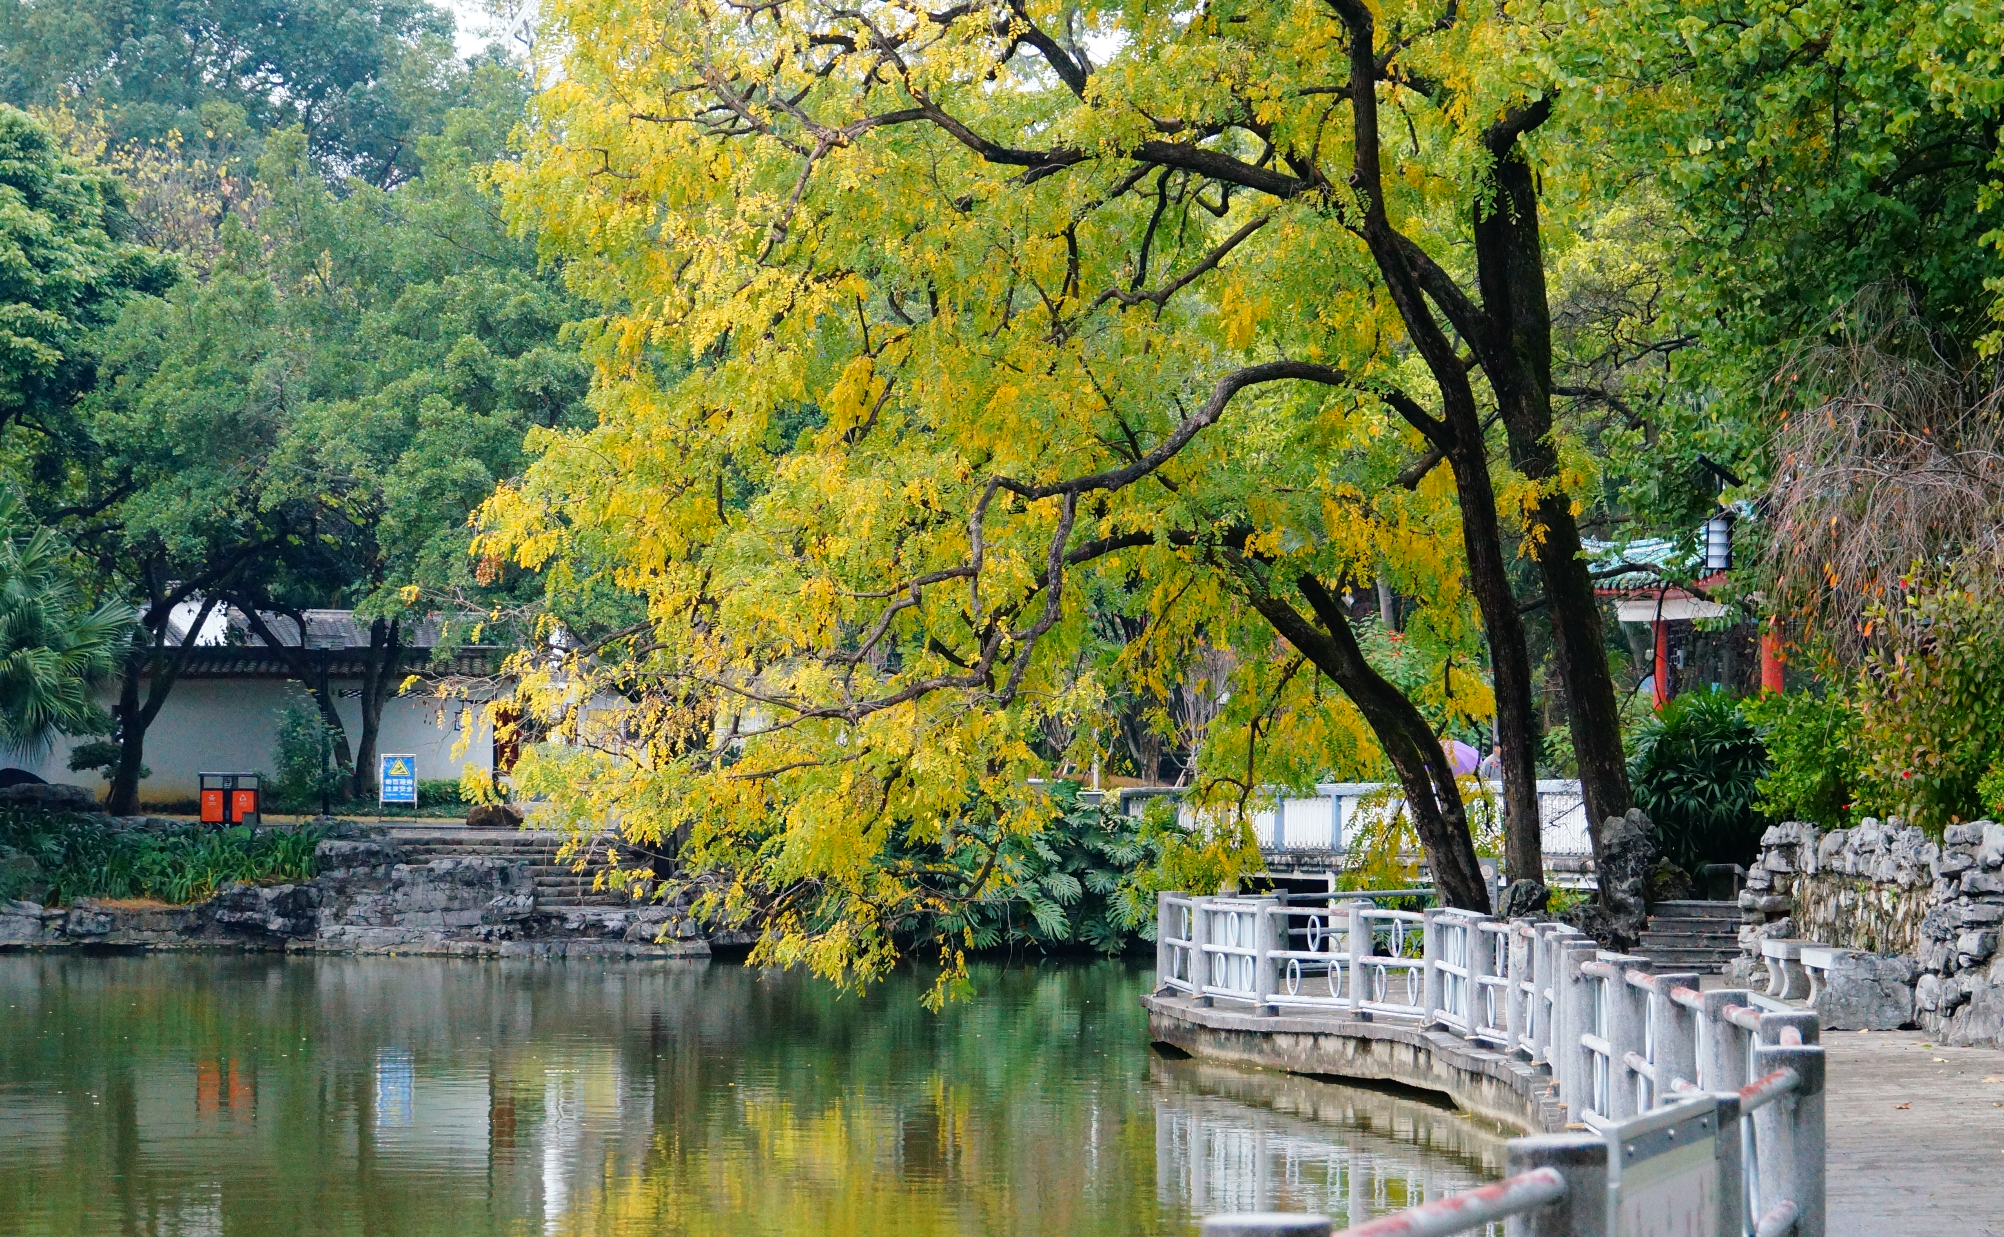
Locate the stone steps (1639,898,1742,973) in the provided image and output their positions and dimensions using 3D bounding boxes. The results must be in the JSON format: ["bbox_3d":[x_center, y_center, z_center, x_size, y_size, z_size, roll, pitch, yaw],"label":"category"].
[{"bbox_3d":[7.435,3.460,61.300,1.350,0.780,1.400,-1,-2,21],"label":"stone steps"}]

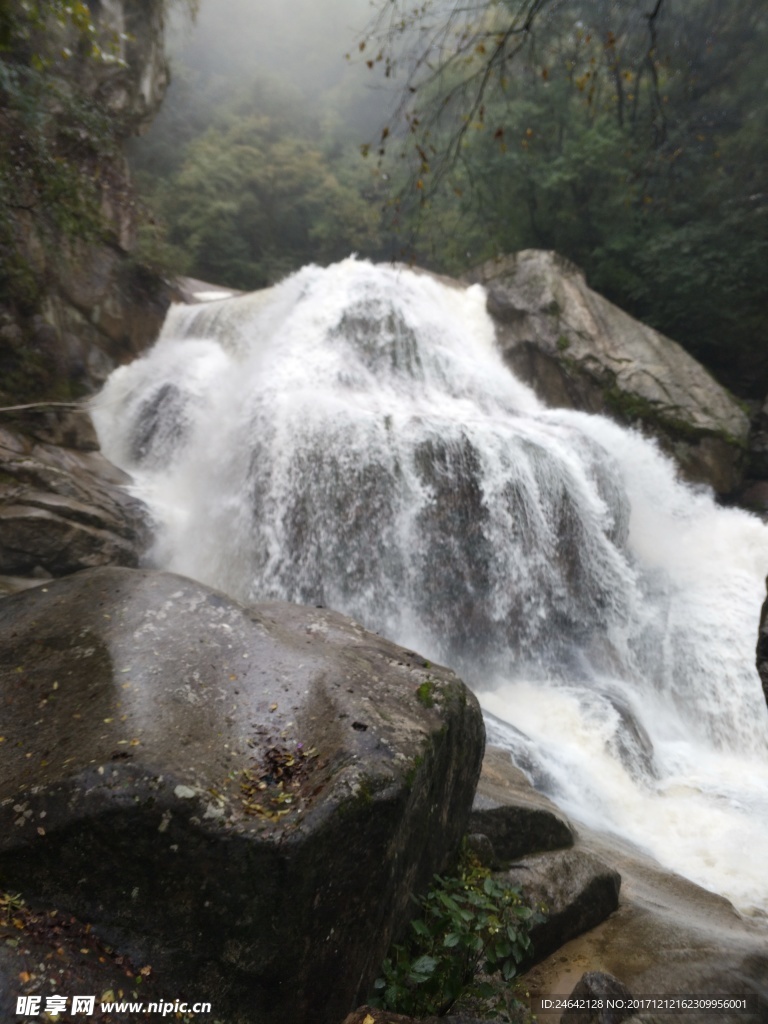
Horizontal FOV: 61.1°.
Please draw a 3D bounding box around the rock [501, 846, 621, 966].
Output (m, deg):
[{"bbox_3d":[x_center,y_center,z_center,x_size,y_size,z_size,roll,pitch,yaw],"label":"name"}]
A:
[{"bbox_3d":[0.820,1.830,3.100,0.650,0.300,0.420,-2,4,-34],"label":"rock"}]

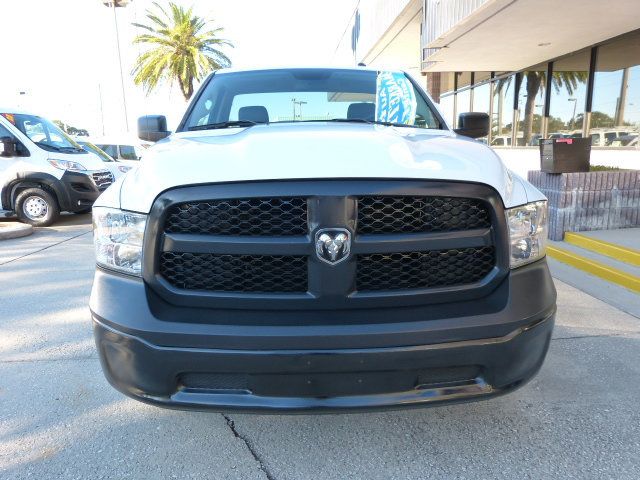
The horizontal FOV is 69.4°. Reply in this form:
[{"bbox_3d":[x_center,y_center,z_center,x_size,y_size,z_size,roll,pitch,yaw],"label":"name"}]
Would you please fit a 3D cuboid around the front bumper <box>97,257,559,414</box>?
[{"bbox_3d":[0.037,0.373,1.877,1.980,0.520,0.490,-1,11,-2],"label":"front bumper"}]

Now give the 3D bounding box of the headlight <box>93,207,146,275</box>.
[{"bbox_3d":[-0.818,-0.003,1.858,0.320,0.265,0.300,-1,11,-2],"label":"headlight"}]

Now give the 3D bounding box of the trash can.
[{"bbox_3d":[3.088,-1.061,5.817,0.505,0.425,0.277,-2,11,-7],"label":"trash can"}]

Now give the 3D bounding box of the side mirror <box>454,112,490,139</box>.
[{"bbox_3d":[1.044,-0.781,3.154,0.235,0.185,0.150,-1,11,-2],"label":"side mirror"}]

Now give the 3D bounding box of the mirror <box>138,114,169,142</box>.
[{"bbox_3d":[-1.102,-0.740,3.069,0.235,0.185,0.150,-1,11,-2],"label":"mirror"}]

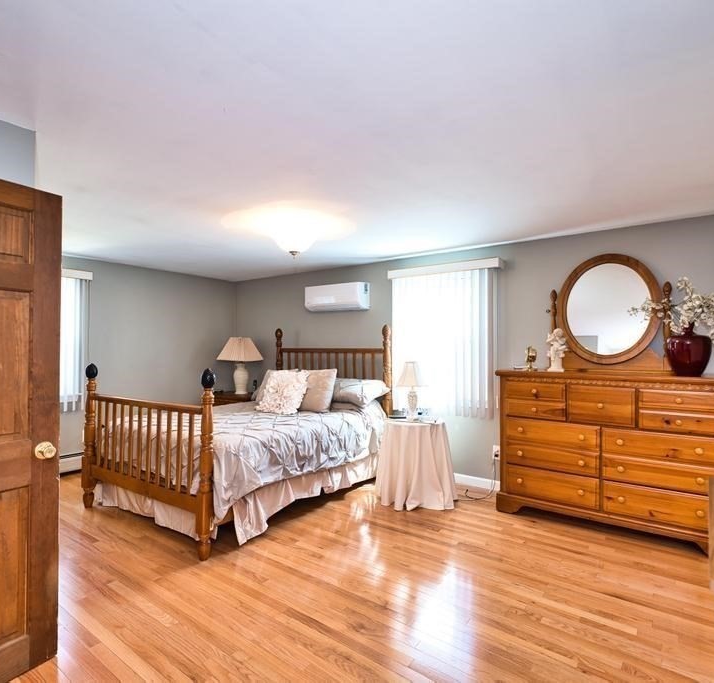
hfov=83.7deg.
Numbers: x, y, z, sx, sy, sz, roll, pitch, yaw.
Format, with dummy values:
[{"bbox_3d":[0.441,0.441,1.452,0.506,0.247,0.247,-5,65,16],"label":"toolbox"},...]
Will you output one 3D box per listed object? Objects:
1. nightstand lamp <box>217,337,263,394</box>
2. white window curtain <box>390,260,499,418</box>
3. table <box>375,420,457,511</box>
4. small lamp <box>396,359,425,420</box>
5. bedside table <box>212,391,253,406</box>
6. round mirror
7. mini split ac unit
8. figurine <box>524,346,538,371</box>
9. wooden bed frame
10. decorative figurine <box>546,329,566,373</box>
[{"bbox_3d":[-1.540,0.316,5.250,0.610,0.760,0.610,0,-1,35],"label":"nightstand lamp"},{"bbox_3d":[0.829,-0.025,3.924,1.130,1.445,0.110,-1,-1,35],"label":"white window curtain"},{"bbox_3d":[0.555,1.071,3.700,0.740,0.690,0.740,0,-1,0],"label":"table"},{"bbox_3d":[0.500,0.449,3.597,0.255,0.530,0.255,0,-1,0],"label":"small lamp"},{"bbox_3d":[-1.527,1.063,5.314,0.660,0.690,0.440,-1,-1,35],"label":"bedside table"},{"bbox_3d":[1.951,-0.250,3.111,0.700,0.868,0.050,-1,-5,35],"label":"round mirror"},{"bbox_3d":[-0.245,-0.510,4.740,0.800,0.295,0.220,0,-1,35],"label":"mini split ac unit"},{"bbox_3d":[1.470,0.147,3.370,0.100,0.200,0.090,0,-1,35],"label":"figurine"},{"bbox_3d":[-0.954,0.596,3.838,1.660,1.575,2.250,-1,-1,35],"label":"wooden bed frame"},{"bbox_3d":[1.586,0.074,3.157,0.155,0.352,0.130,-1,-1,35],"label":"decorative figurine"}]

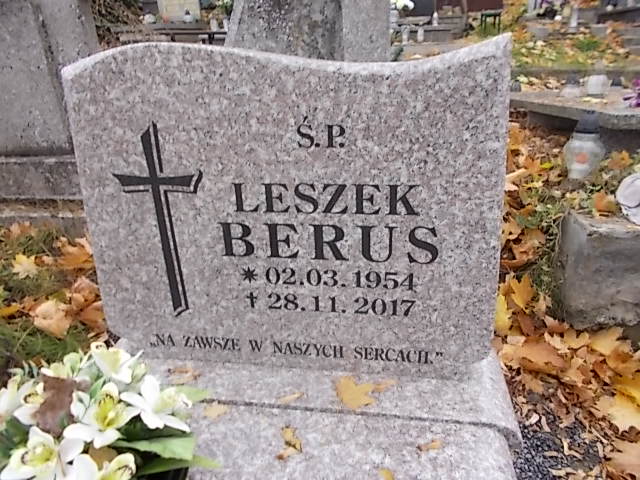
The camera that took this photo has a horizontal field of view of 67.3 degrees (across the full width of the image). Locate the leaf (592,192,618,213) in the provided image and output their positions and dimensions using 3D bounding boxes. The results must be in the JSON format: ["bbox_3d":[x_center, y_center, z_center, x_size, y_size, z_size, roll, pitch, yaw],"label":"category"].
[{"bbox_3d":[0.645,-0.085,1.090,0.052,0.038,0.050,13,30,29],"label":"leaf"}]

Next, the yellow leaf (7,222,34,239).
[{"bbox_3d":[-1.009,-0.032,1.620,0.090,0.030,0.065,-19,30,-30],"label":"yellow leaf"}]

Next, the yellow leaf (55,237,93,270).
[{"bbox_3d":[-0.738,0.038,1.450,0.115,0.045,0.100,-16,29,-26],"label":"yellow leaf"}]

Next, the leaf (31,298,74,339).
[{"bbox_3d":[-0.659,0.193,1.180,0.095,0.040,0.105,-19,30,-30],"label":"leaf"}]

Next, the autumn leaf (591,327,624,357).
[{"bbox_3d":[0.628,0.220,1.050,0.080,0.025,0.075,16,31,32],"label":"autumn leaf"}]

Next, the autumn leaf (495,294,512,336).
[{"bbox_3d":[0.418,0.173,1.100,0.050,0.040,0.100,9,28,22],"label":"autumn leaf"}]

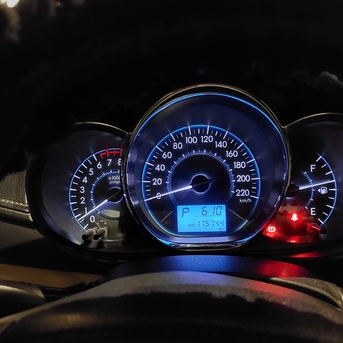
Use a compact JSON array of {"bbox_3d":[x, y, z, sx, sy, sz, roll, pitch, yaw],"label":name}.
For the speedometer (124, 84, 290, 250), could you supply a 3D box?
[{"bbox_3d":[0.032,-0.003,0.315,0.149,0.149,0.040,-2,-1,1],"label":"speedometer"}]

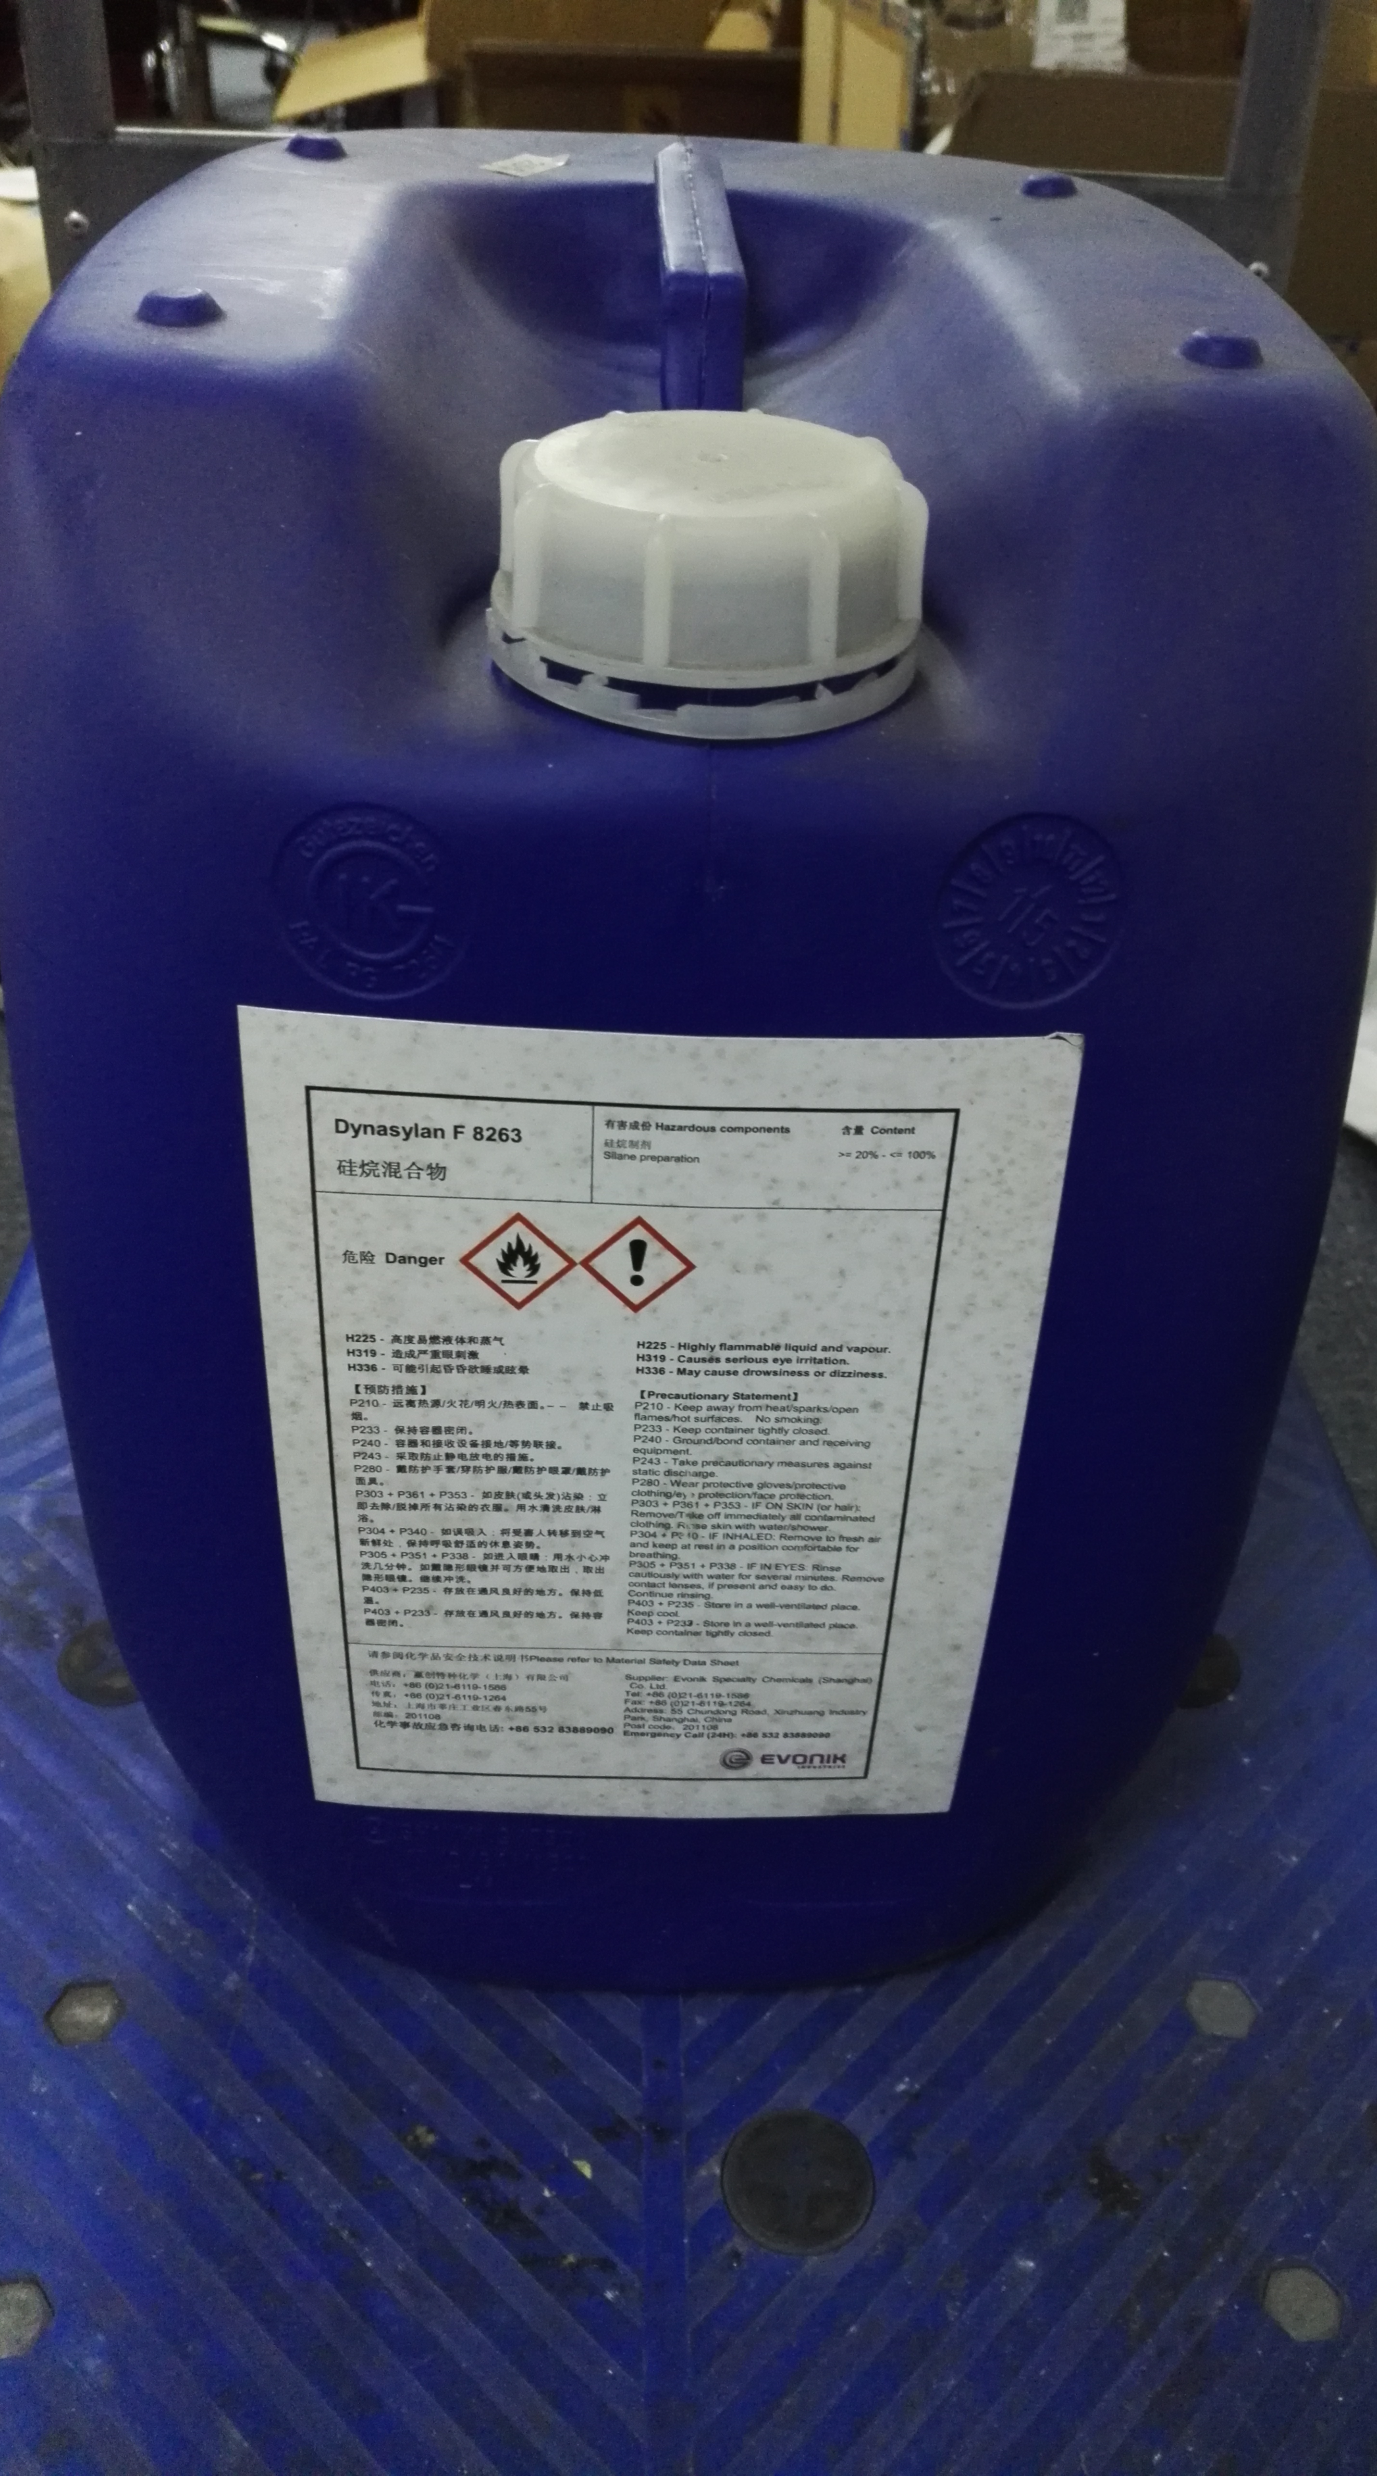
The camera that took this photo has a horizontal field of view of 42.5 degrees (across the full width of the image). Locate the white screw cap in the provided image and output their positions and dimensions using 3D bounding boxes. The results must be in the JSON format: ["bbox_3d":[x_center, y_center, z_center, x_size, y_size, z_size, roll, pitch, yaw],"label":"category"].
[{"bbox_3d":[0.004,-0.115,0.297,0.074,0.032,0.074,1,39,-1],"label":"white screw cap"}]

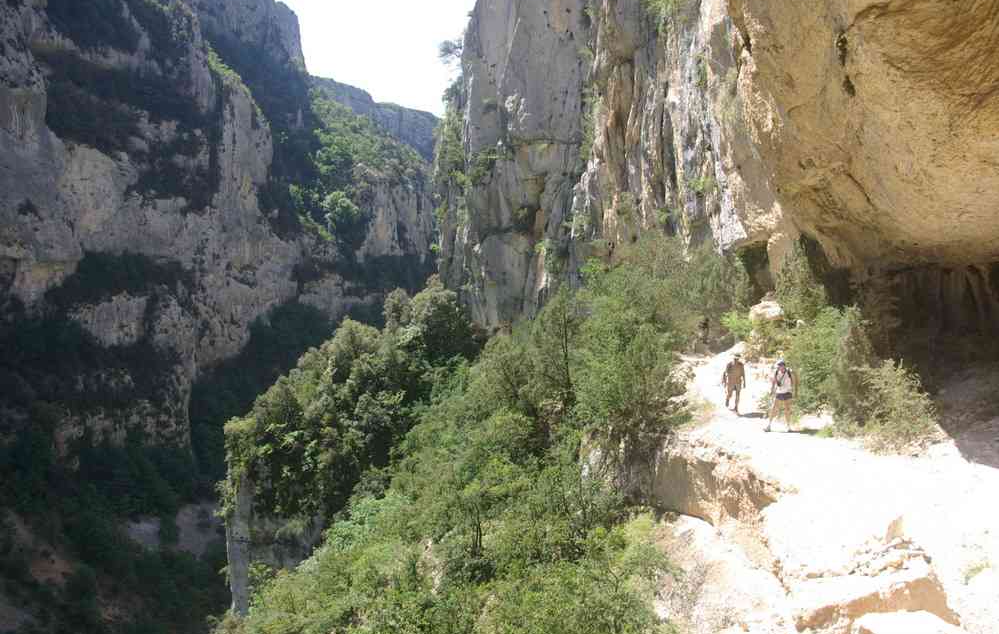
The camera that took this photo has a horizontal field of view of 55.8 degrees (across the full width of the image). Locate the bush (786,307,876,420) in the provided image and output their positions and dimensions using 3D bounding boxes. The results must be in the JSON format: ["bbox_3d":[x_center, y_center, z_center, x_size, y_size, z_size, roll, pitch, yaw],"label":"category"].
[{"bbox_3d":[9.095,1.254,26.000,2.400,3.000,2.200,0,0,0],"label":"bush"}]

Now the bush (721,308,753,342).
[{"bbox_3d":[9.169,0.329,36.500,1.250,1.300,1.200,0,0,0],"label":"bush"}]

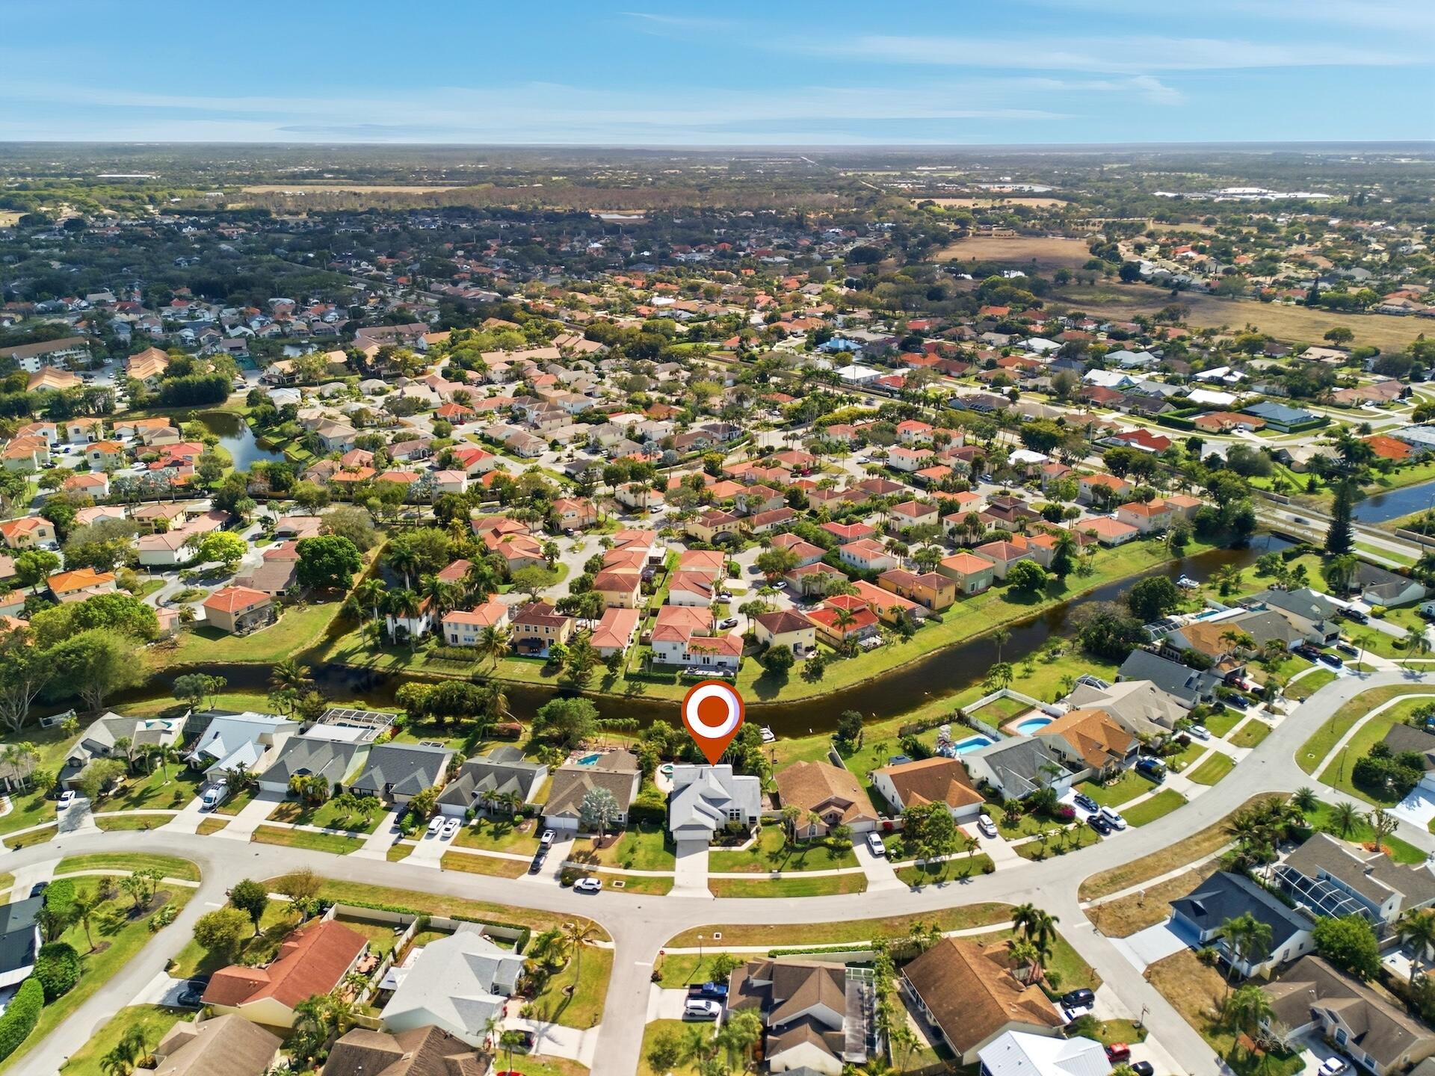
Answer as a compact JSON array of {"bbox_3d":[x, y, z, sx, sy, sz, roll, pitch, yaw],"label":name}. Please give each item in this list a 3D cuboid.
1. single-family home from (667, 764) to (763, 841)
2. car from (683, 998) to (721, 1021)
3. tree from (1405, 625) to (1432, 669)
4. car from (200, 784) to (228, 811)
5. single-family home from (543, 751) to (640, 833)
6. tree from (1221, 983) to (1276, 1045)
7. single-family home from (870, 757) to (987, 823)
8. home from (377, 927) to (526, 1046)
[{"bbox_3d":[-0.200,47.370,182.280,16.200,6.500,18.400,0,22,0],"label":"single-family home"},{"bbox_3d":[-1.882,64.836,137.083,4.650,1.680,1.870,1,22,2],"label":"car"},{"bbox_3d":[158.643,25.470,227.129,6.200,7.800,6.200,0,22,0],"label":"tree"},{"bbox_3d":[-93.570,47.950,186.080,2.100,2.600,5.500,3,22,6],"label":"car"},{"bbox_3d":[-22.680,46.050,186.370,15.700,5.900,20.100,2,22,5],"label":"single-family home"},{"bbox_3d":[70.755,63.590,131.694,6.500,8.000,6.300,0,22,0],"label":"tree"},{"bbox_3d":[38.172,44.971,181.000,14.850,5.900,14.390,-7,23,-17],"label":"single-family home"},{"bbox_3d":[-36.218,62.230,138.049,15.240,5.800,13.940,4,22,11],"label":"home"}]

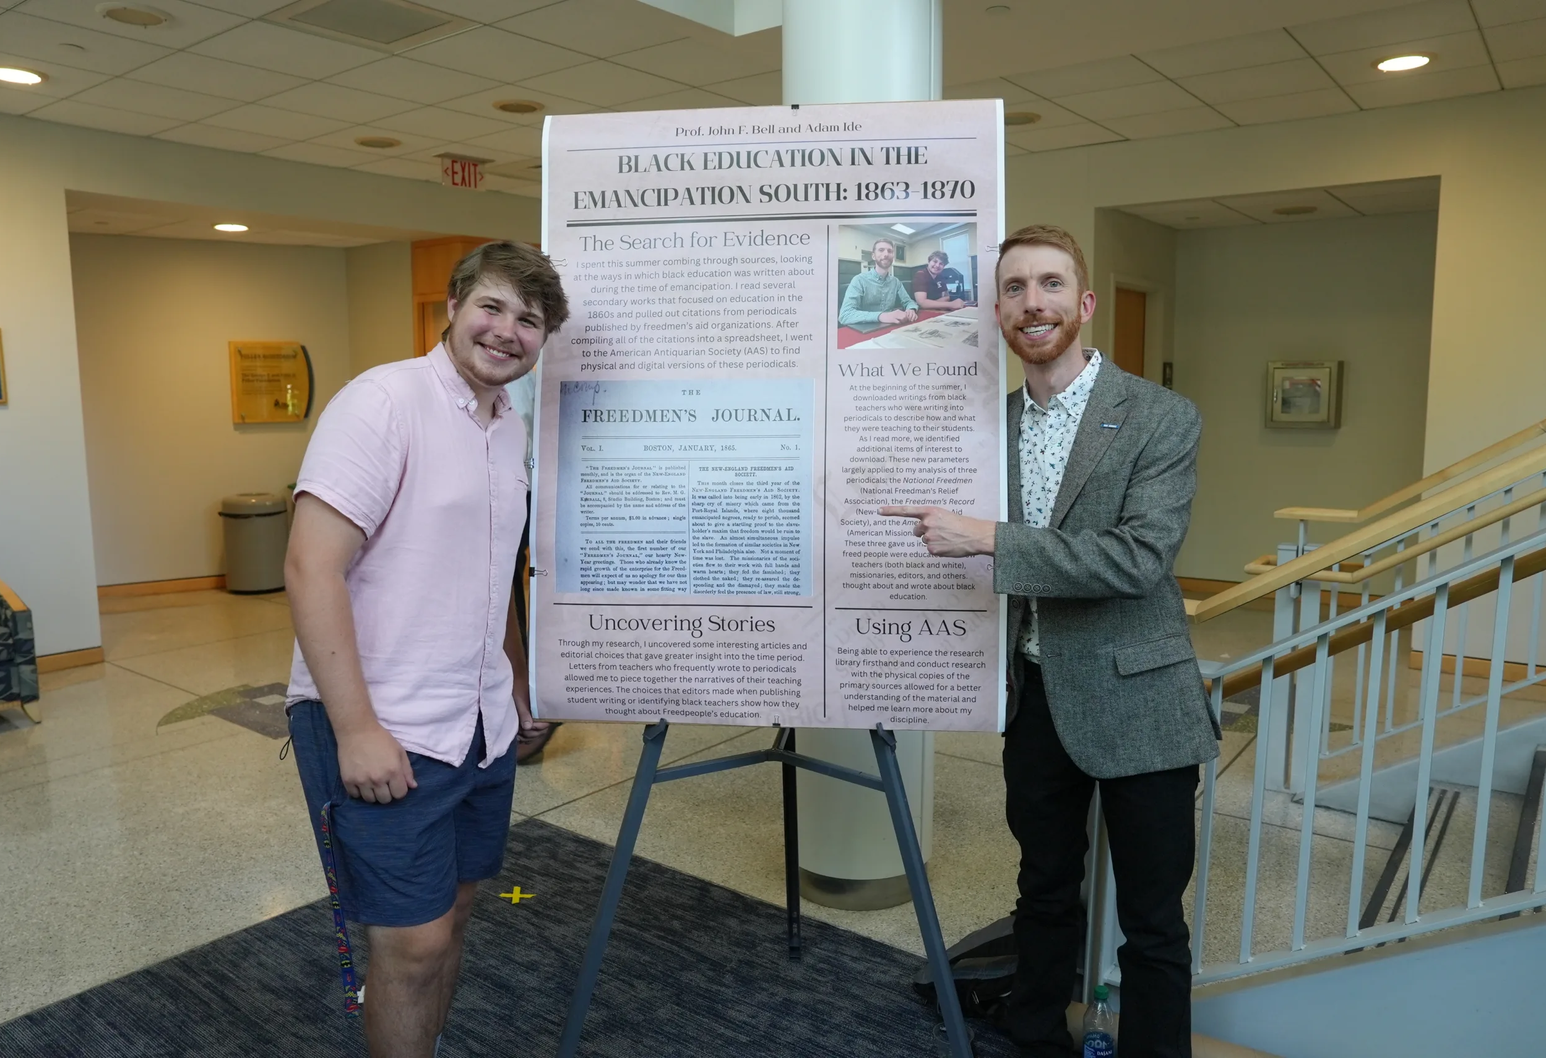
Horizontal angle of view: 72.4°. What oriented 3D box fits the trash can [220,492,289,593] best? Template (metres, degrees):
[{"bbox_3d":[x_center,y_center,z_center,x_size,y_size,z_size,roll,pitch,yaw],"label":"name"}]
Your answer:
[{"bbox_3d":[-3.900,0.100,8.000,0.450,0.730,0.450,-4,8,-26],"label":"trash can"}]

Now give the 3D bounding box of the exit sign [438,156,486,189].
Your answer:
[{"bbox_3d":[-1.925,-2.222,6.600,0.050,0.185,0.330,5,10,37],"label":"exit sign"}]

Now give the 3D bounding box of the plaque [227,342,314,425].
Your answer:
[{"bbox_3d":[-3.810,-1.118,8.070,0.565,0.605,0.050,-5,9,-28],"label":"plaque"}]

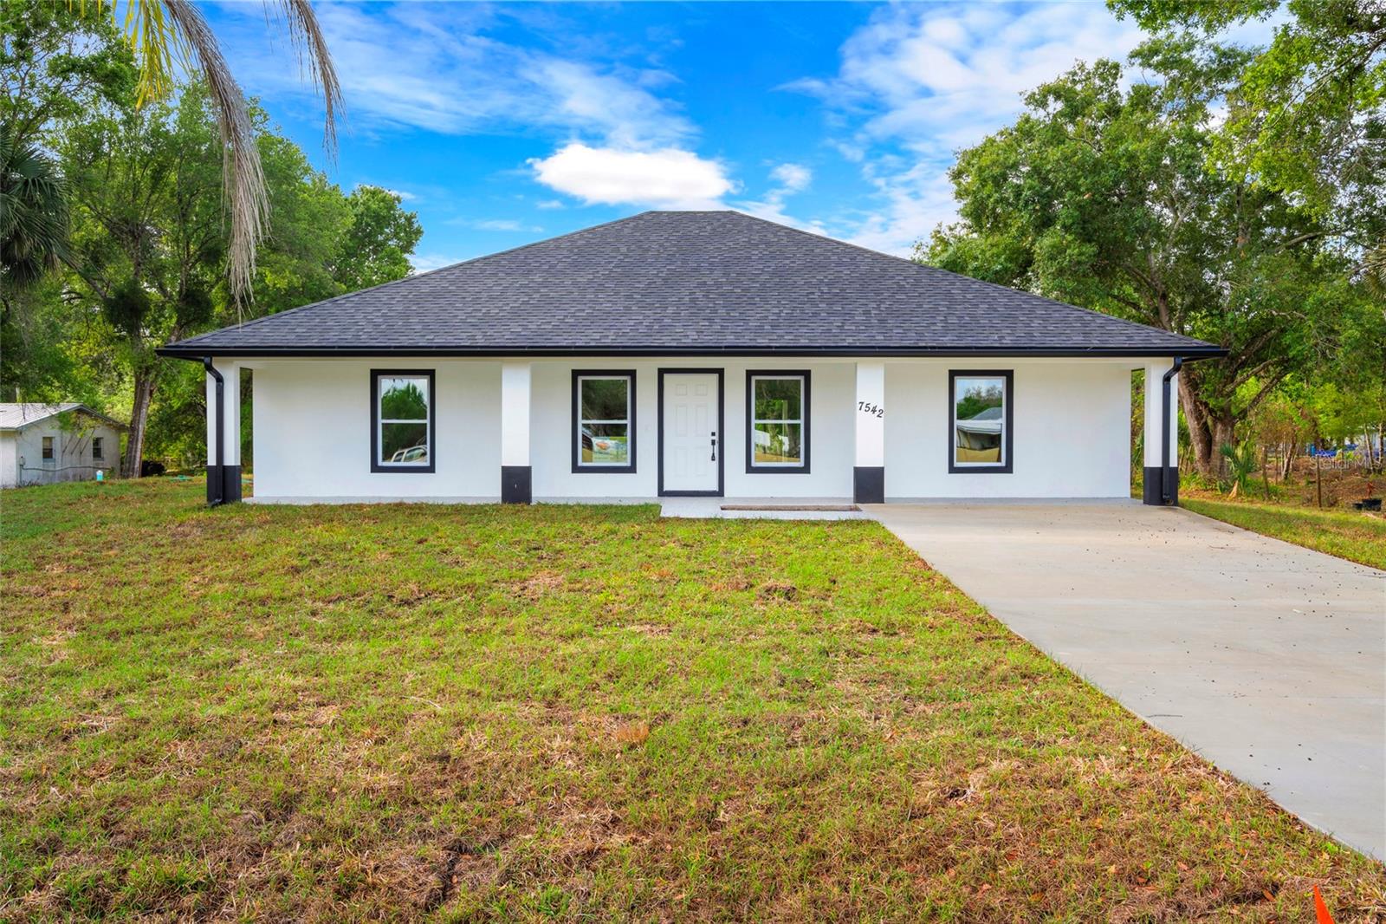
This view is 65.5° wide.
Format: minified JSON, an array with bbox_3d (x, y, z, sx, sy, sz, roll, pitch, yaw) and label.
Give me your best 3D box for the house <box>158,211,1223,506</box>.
[{"bbox_3d":[-0.030,-2.470,23.600,16.350,6.000,14.400,0,1,0],"label":"house"}]

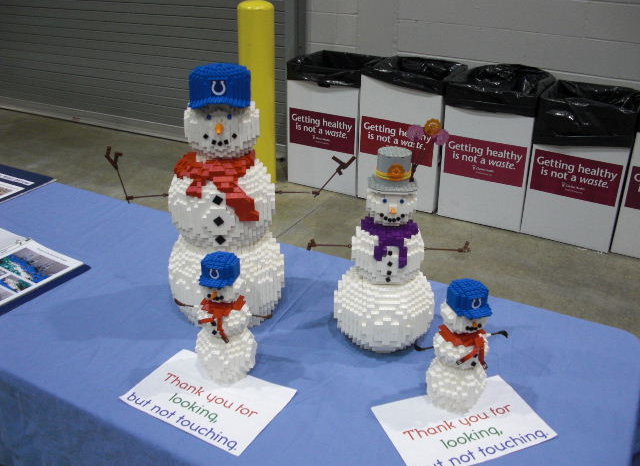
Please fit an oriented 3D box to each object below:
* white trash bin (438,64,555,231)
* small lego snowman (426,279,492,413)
[{"bbox_3d":[0.977,-0.477,3.692,0.465,0.738,0.465,14,29,25],"label":"white trash bin"},{"bbox_3d":[0.254,0.207,1.183,0.115,0.267,0.118,-8,28,-16],"label":"small lego snowman"}]

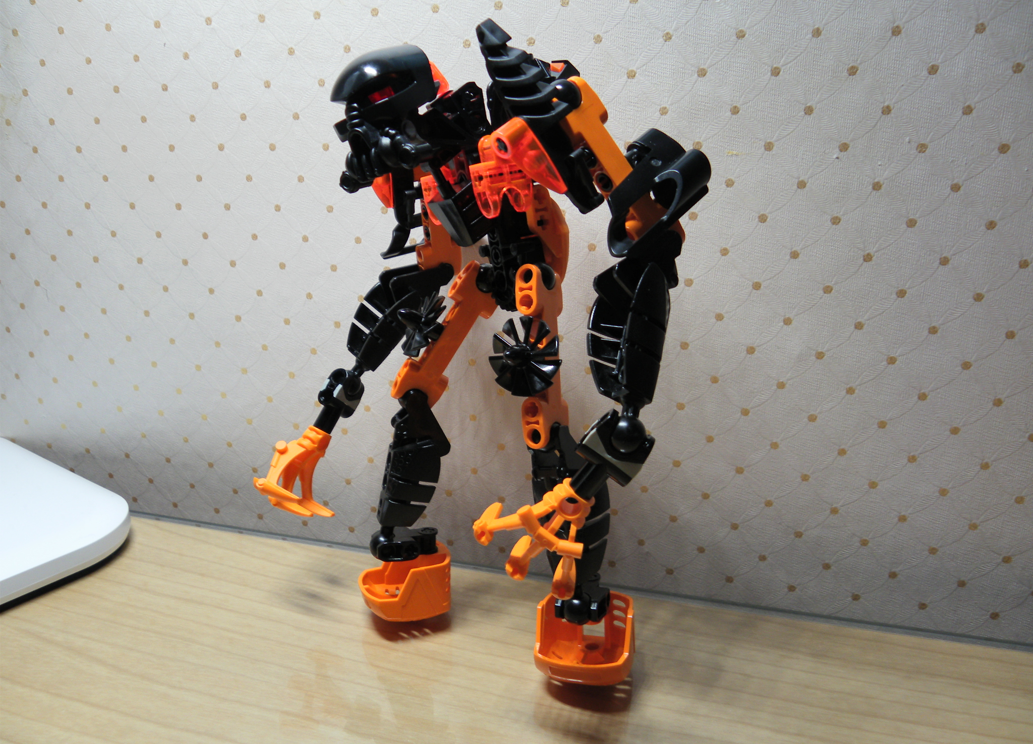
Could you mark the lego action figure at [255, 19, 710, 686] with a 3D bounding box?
[{"bbox_3d":[-0.013,0.004,0.243,0.117,0.210,0.118,-14,22,-39],"label":"lego action figure"}]

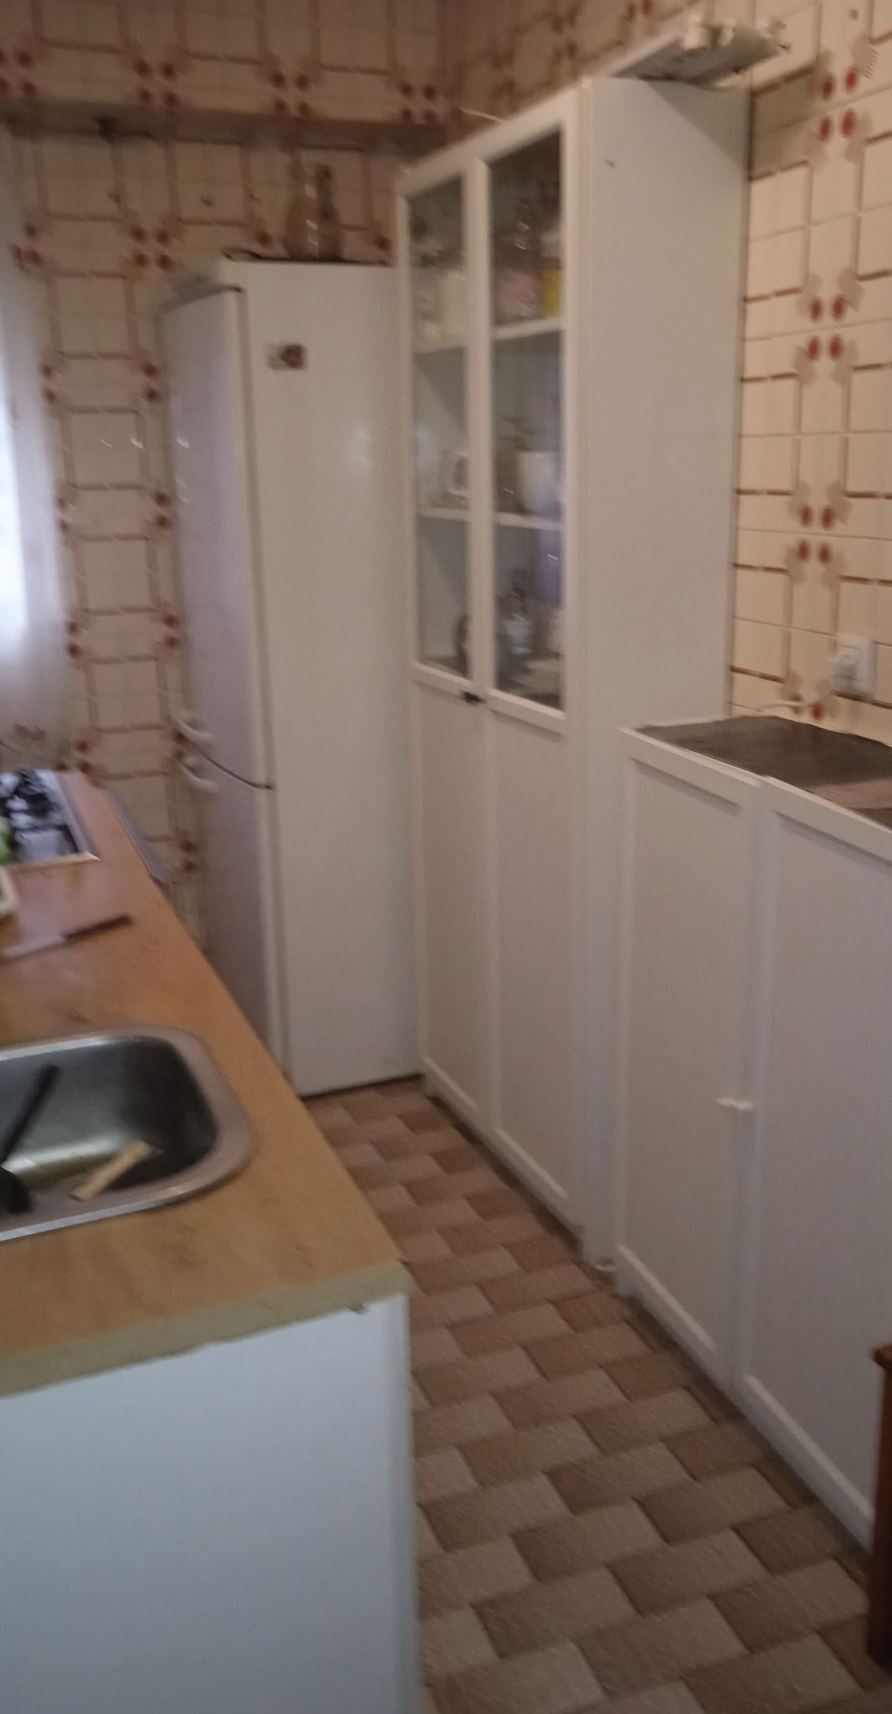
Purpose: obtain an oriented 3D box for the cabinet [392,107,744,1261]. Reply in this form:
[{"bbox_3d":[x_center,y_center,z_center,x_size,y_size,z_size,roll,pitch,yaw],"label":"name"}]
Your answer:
[{"bbox_3d":[0.209,-0.310,2.739,0.300,2.020,0.770,-9,18,-22],"label":"cabinet"}]

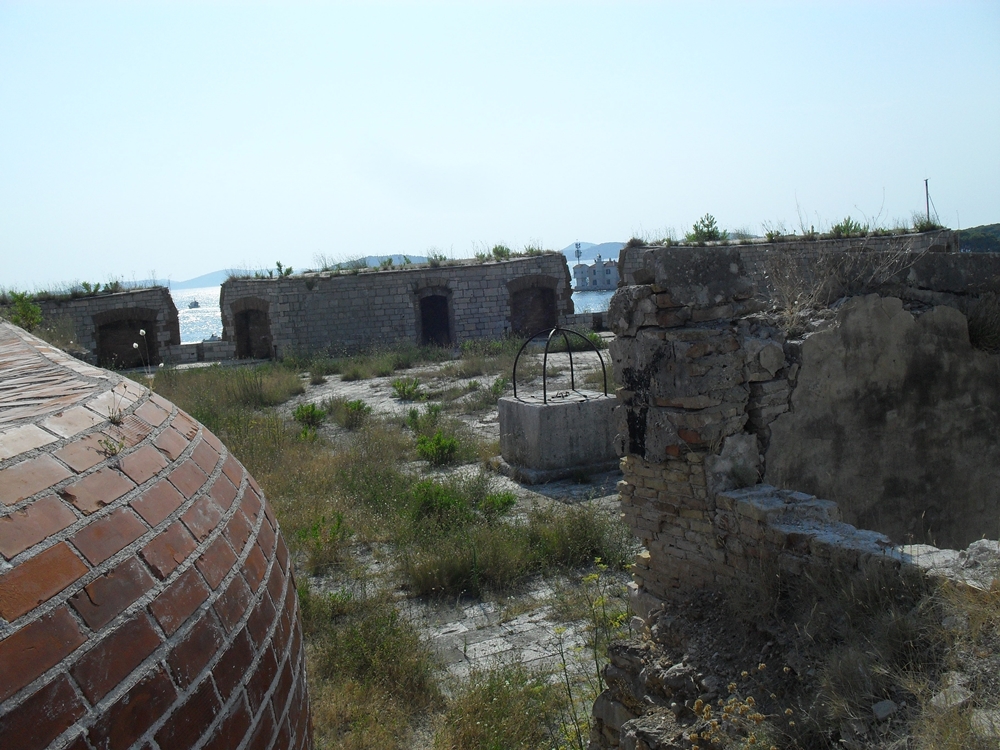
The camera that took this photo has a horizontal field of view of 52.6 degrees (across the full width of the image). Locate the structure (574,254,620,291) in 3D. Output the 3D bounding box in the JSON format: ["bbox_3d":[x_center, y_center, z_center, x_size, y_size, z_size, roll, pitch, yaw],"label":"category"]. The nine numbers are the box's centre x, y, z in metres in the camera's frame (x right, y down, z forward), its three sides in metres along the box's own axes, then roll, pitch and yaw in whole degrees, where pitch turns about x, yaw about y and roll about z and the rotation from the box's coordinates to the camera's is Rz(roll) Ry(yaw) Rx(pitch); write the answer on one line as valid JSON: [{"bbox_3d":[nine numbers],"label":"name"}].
[{"bbox_3d":[31.985,-33.617,330.000,16.500,12.200,11.000,-3,6,6],"label":"structure"}]

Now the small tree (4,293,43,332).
[{"bbox_3d":[-9.425,-1.236,20.000,0.780,0.800,0.720,-7,7,-25],"label":"small tree"}]

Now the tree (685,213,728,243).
[{"bbox_3d":[7.863,-5.616,38.500,1.600,1.100,1.400,-3,6,12],"label":"tree"}]

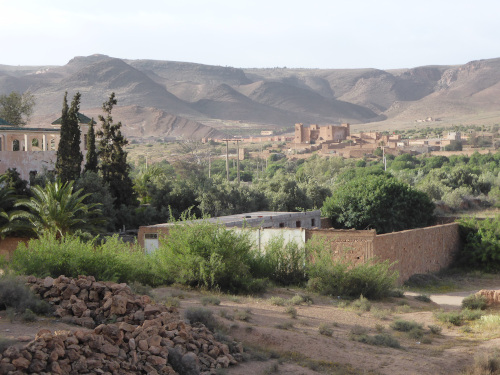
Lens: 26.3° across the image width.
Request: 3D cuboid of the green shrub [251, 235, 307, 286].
[{"bbox_3d":[1.440,3.688,54.000,2.830,2.360,2.260,0,2,0],"label":"green shrub"}]

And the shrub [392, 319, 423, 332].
[{"bbox_3d":[6.424,5.665,43.878,1.314,0.521,0.985,0,3,0],"label":"shrub"}]

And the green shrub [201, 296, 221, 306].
[{"bbox_3d":[-1.681,4.853,45.500,0.850,0.340,0.720,0,2,0],"label":"green shrub"}]

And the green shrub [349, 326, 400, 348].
[{"bbox_3d":[4.673,5.630,40.116,1.952,0.751,1.269,0,3,0],"label":"green shrub"}]

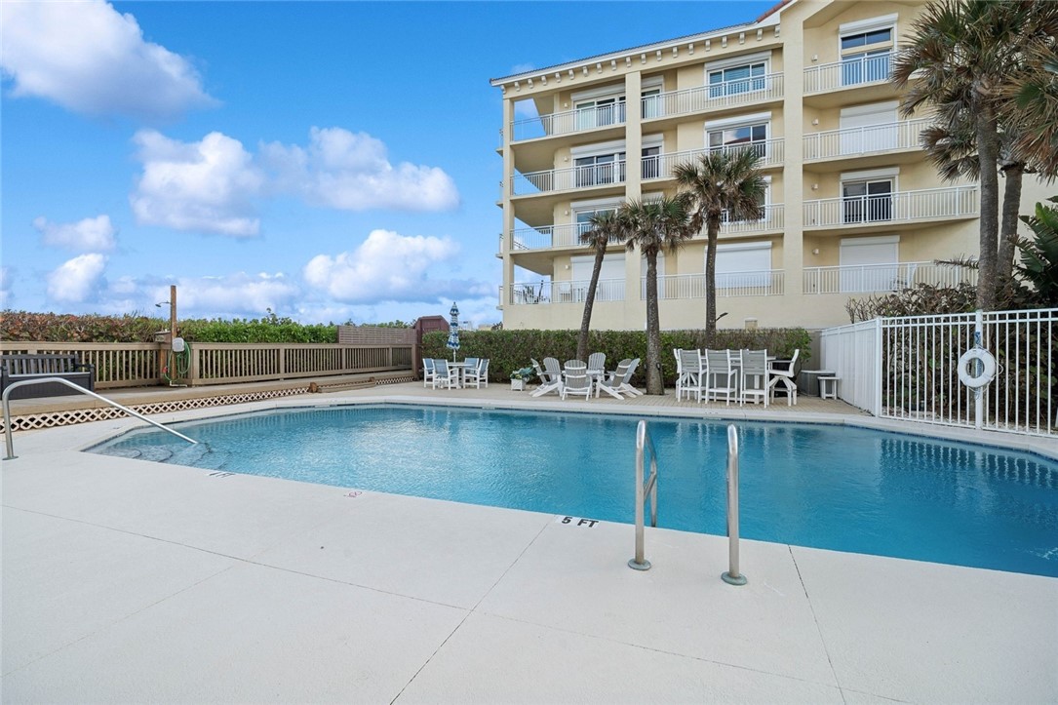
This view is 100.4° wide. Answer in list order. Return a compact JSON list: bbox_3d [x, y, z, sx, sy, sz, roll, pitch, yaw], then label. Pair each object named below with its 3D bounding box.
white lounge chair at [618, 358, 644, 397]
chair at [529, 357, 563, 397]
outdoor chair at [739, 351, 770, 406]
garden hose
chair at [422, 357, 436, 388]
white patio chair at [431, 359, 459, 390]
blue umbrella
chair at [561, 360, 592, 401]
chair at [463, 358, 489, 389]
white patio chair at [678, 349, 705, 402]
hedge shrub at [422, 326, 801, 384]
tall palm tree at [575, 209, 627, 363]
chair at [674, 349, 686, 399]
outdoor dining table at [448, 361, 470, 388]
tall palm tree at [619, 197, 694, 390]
[{"bbox_3d":[2.610,0.668,12.064,0.850,0.970,0.760,0,0,-18],"label":"white lounge chair"},{"bbox_3d":[0.461,0.662,11.697,0.860,0.970,0.760,0,0,-17],"label":"chair"},{"bbox_3d":[4.920,0.548,9.593,0.500,1.240,0.590,0,0,35],"label":"outdoor chair"},{"bbox_3d":[-7.650,0.228,9.582,0.220,0.880,0.500,0,0,26],"label":"garden hose"},{"bbox_3d":[-3.000,0.664,14.384,0.620,0.950,0.570,0,0,23],"label":"chair"},{"bbox_3d":[-2.560,0.669,13.574,0.570,0.950,0.620,0,0,17],"label":"white patio chair"},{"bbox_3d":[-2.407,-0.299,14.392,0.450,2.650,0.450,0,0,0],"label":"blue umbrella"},{"bbox_3d":[1.200,0.669,11.004,0.760,0.980,0.850,0,0,14],"label":"chair"},{"bbox_3d":[-1.629,0.670,13.937,0.640,0.920,0.610,0,0,24],"label":"chair"},{"bbox_3d":[3.851,0.551,10.337,0.510,1.220,0.630,0,0,37],"label":"white patio chair"},{"bbox_3d":[2.100,0.184,15.301,13.000,1.900,1.000,0,0,21],"label":"hedge shrub"},{"bbox_3d":[2.280,-1.684,14.090,1.600,5.650,1.550,0,0,21],"label":"tall palm tree"},{"bbox_3d":[4.000,0.544,11.023,0.620,1.230,0.580,0,0,36],"label":"chair"},{"bbox_3d":[-2.409,0.761,14.398,1.200,0.730,1.200,0,0,24],"label":"outdoor dining table"},{"bbox_3d":[3.470,-1.572,12.041,2.030,5.450,2.000,0,0,21],"label":"tall palm tree"}]

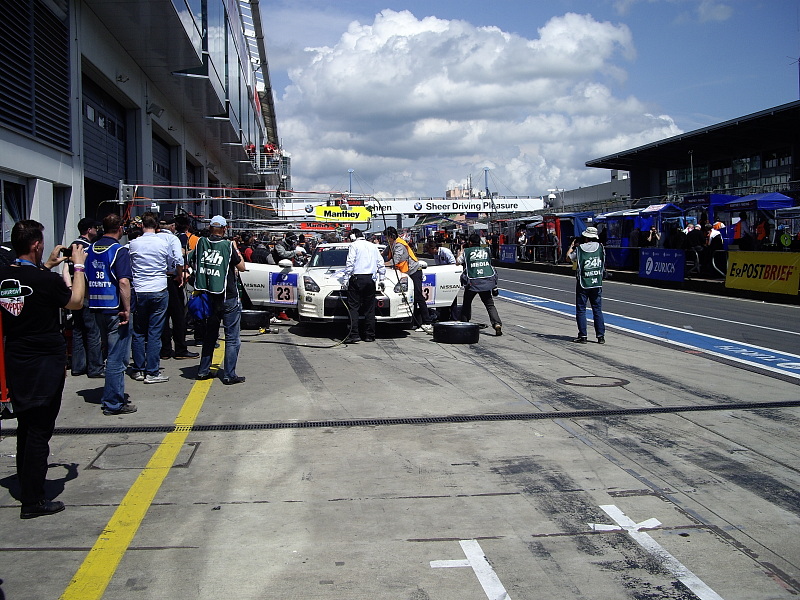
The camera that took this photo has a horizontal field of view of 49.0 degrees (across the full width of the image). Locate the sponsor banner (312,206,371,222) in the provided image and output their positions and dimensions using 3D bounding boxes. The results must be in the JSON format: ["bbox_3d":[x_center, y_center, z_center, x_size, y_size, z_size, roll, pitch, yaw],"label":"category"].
[{"bbox_3d":[-1.603,-2.451,25.000,1.580,0.420,0.060,-1,4,-8],"label":"sponsor banner"}]

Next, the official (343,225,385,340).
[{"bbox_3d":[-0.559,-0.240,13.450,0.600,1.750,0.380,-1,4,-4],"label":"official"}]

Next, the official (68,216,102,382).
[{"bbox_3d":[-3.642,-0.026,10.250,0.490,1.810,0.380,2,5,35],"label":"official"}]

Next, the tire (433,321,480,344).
[{"bbox_3d":[0.862,0.484,13.400,0.700,0.290,0.700,0,4,0],"label":"tire"}]

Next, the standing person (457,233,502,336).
[{"bbox_3d":[1.285,-0.271,14.200,0.680,1.680,0.600,-1,4,-12],"label":"standing person"}]

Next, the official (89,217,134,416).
[{"bbox_3d":[-2.677,0.115,8.150,0.470,1.800,0.360,1,4,22],"label":"official"}]

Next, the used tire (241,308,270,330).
[{"bbox_3d":[-2.638,0.356,15.600,0.700,0.300,0.700,-1,4,-7],"label":"used tire"}]

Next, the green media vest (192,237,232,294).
[{"bbox_3d":[-2.071,-0.396,9.750,0.430,0.650,0.310,1,4,14],"label":"green media vest"}]

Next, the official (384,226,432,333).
[{"bbox_3d":[0.144,-0.327,14.850,0.750,1.720,0.550,1,4,15],"label":"official"}]

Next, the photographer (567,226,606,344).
[{"bbox_3d":[2.821,-0.239,13.250,0.540,1.720,0.450,-2,4,-18],"label":"photographer"}]

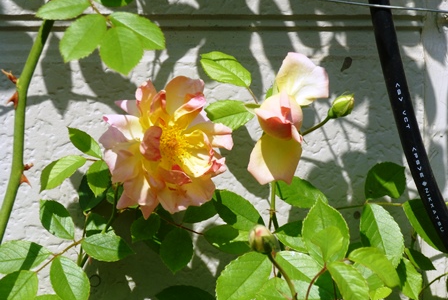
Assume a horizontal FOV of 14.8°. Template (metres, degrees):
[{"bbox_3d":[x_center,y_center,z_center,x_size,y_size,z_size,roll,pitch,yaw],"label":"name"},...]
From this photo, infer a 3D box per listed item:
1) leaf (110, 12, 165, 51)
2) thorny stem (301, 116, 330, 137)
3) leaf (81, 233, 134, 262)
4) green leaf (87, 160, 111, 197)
[{"bbox_3d":[-0.052,-0.071,1.030,0.040,0.020,0.008,29,-25,5],"label":"leaf"},{"bbox_3d":[0.062,-0.016,1.165,0.022,0.003,0.004,-33,0,0],"label":"thorny stem"},{"bbox_3d":[-0.083,0.069,1.220,0.039,0.024,0.015,12,-34,8],"label":"leaf"},{"bbox_3d":[-0.085,0.019,1.165,0.017,0.026,0.008,7,-14,2],"label":"green leaf"}]

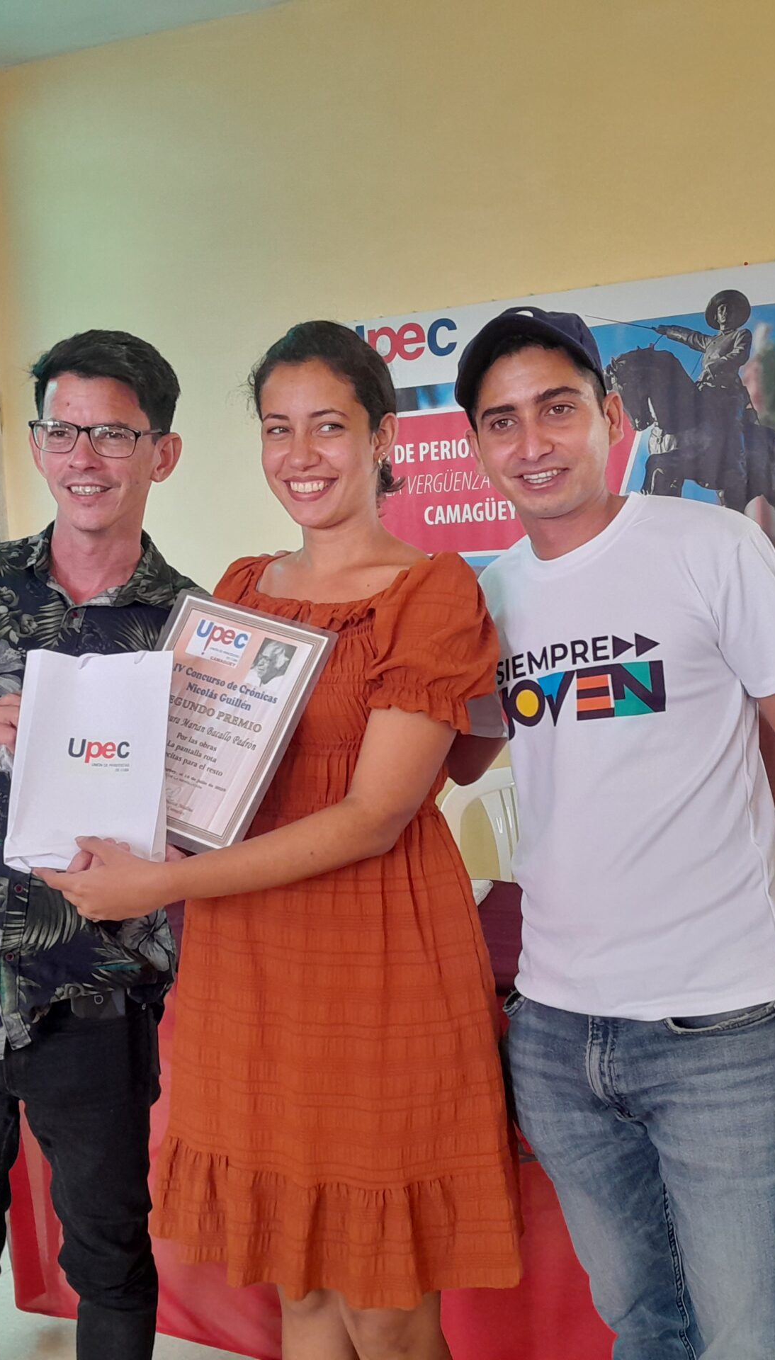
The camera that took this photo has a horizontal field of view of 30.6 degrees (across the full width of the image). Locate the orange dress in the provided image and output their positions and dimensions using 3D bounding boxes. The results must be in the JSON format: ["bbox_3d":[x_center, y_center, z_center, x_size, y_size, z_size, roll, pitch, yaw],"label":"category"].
[{"bbox_3d":[-0.058,0.280,1.680,0.430,0.850,0.320,-1,6,20],"label":"orange dress"}]

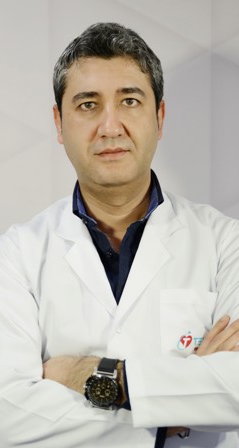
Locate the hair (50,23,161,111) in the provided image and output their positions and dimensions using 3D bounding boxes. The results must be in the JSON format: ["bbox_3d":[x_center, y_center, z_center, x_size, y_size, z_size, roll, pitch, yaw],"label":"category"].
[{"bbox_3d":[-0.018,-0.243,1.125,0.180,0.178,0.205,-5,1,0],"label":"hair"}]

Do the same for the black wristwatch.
[{"bbox_3d":[-0.025,0.235,1.000,0.049,0.074,0.058,7,-5,1],"label":"black wristwatch"}]

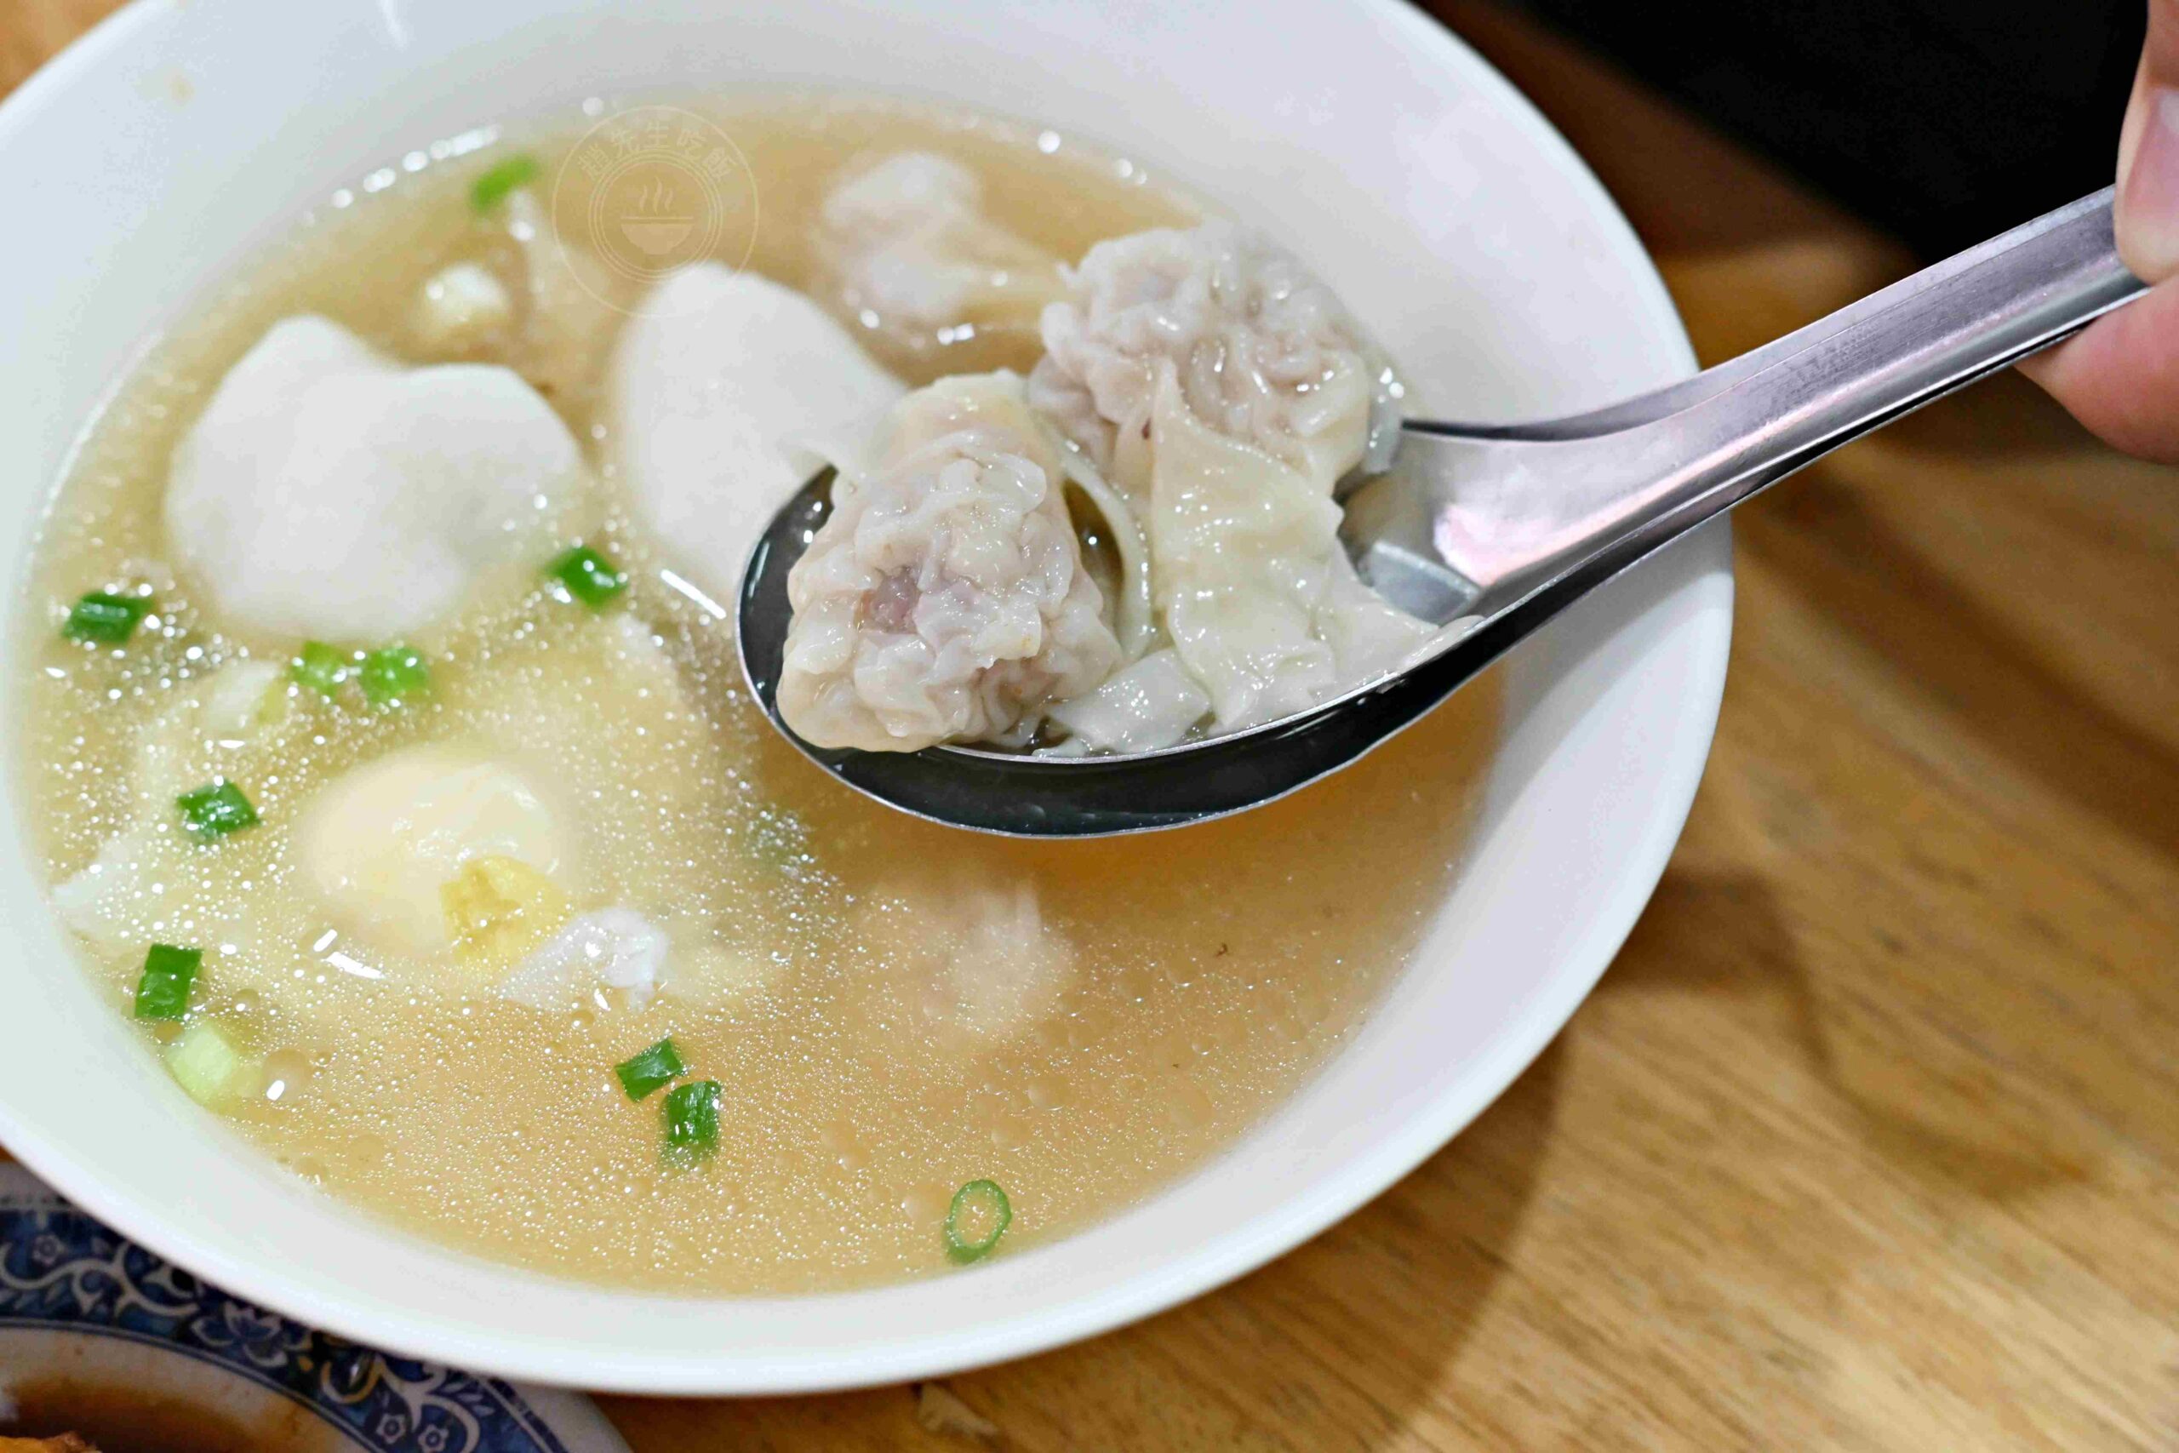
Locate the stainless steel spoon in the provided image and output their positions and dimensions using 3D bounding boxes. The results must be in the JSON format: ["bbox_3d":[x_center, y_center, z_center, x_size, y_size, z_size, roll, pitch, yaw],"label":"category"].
[{"bbox_3d":[0.040,-0.022,0.372,0.146,0.044,0.047,-11,59,2],"label":"stainless steel spoon"}]

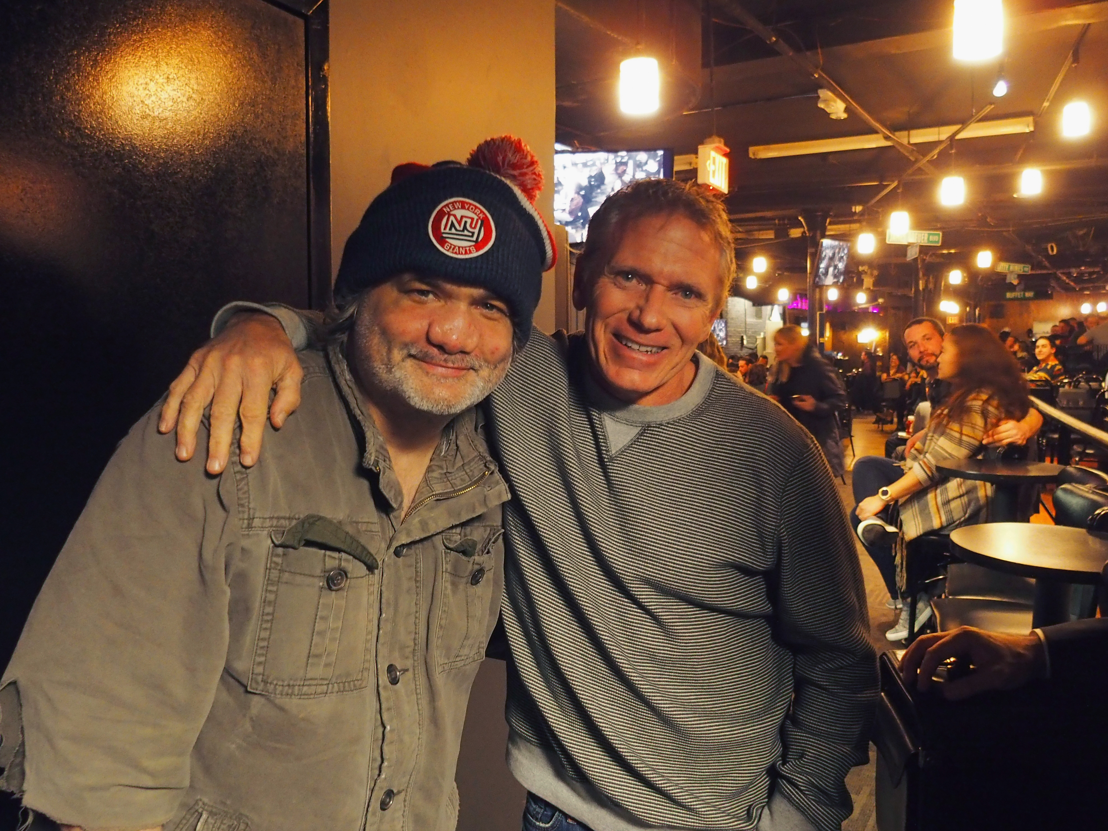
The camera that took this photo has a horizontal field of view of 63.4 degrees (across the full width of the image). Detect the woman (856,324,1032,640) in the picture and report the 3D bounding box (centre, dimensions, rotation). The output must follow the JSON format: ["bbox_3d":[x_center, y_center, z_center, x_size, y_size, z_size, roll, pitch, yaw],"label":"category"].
[{"bbox_3d":[1.720,0.267,3.980,0.740,1.320,0.540,2,7,17],"label":"woman"}]

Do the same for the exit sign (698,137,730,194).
[{"bbox_3d":[0.811,-1.270,4.550,0.085,0.235,0.305,4,7,30],"label":"exit sign"}]

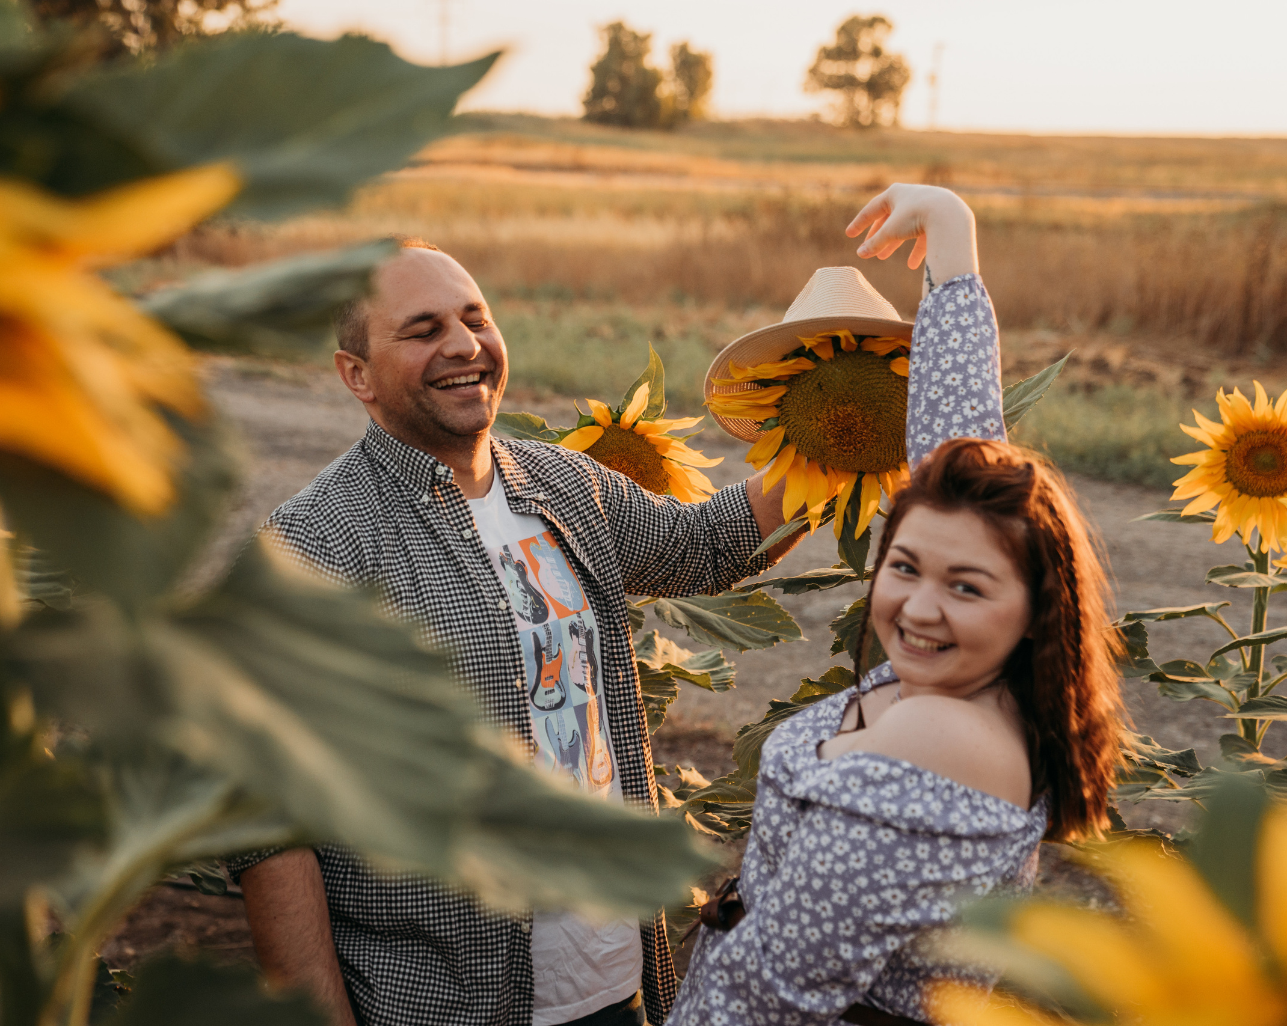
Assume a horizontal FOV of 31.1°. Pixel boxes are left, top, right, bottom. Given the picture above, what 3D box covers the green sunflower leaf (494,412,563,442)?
[{"bbox_3d":[-0.147,-0.105,2.860,0.095,0.030,0.065,8,22,7],"label":"green sunflower leaf"}]

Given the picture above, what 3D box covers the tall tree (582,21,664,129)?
[{"bbox_3d":[-1.778,-36.995,195.000,6.800,9.200,6.500,2,9,0],"label":"tall tree"}]

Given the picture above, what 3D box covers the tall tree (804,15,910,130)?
[{"bbox_3d":[18.080,-37.248,195.000,8.900,9.600,8.500,2,9,0],"label":"tall tree"}]

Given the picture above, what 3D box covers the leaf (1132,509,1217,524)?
[{"bbox_3d":[0.727,0.005,3.140,0.120,0.020,0.085,1,9,-6],"label":"leaf"}]

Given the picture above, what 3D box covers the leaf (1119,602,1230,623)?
[{"bbox_3d":[0.707,0.133,3.080,0.140,0.025,0.085,0,9,-9],"label":"leaf"}]

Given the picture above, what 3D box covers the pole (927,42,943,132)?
[{"bbox_3d":[28.362,-41.456,225.000,0.900,8.400,0.500,2,9,0],"label":"pole"}]

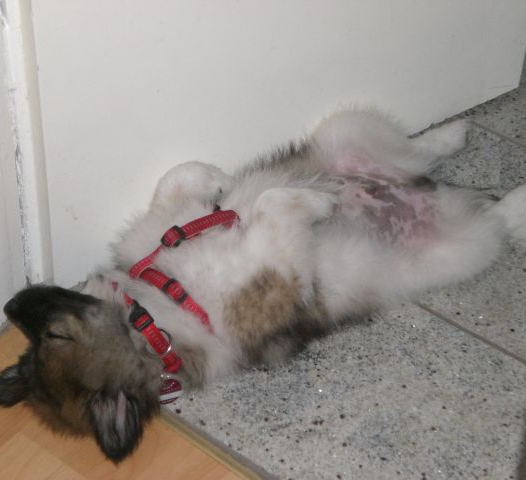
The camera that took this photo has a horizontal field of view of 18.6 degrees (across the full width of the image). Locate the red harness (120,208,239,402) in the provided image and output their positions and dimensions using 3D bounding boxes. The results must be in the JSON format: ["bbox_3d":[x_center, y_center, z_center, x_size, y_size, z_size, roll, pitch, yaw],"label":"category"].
[{"bbox_3d":[-0.077,0.050,1.662,0.155,0.125,0.155,-25,51,-25],"label":"red harness"}]

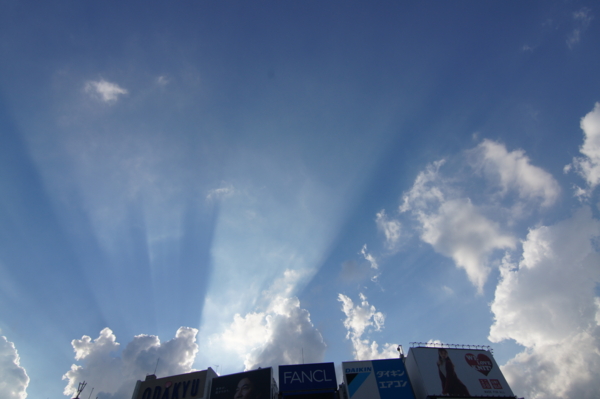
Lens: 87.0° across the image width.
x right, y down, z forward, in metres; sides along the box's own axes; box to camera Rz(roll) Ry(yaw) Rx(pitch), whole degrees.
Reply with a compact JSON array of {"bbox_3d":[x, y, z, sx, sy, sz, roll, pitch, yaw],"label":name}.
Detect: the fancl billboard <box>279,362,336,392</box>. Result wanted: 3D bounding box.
[{"bbox_3d":[1.370,31.727,56.125,9.890,4.218,1.000,-1,-52,-4],"label":"fancl billboard"}]

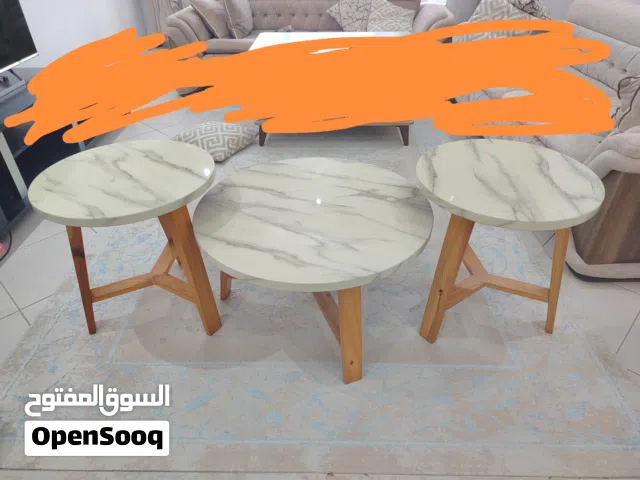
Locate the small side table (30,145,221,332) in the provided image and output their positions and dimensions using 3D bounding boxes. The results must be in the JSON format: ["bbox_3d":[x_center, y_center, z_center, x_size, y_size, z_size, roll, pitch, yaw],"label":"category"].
[{"bbox_3d":[-0.560,0.023,1.439,0.499,0.529,0.499,-1,35,0],"label":"small side table"}]

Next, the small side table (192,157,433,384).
[{"bbox_3d":[-0.015,0.072,1.456,0.706,0.417,0.706,-1,35,0],"label":"small side table"}]

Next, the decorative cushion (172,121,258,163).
[{"bbox_3d":[-0.653,-0.630,2.744,0.460,0.130,0.460,17,39,23],"label":"decorative cushion"}]

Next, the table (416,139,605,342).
[{"bbox_3d":[0.530,0.031,1.406,0.499,0.529,0.499,-1,35,0],"label":"table"}]

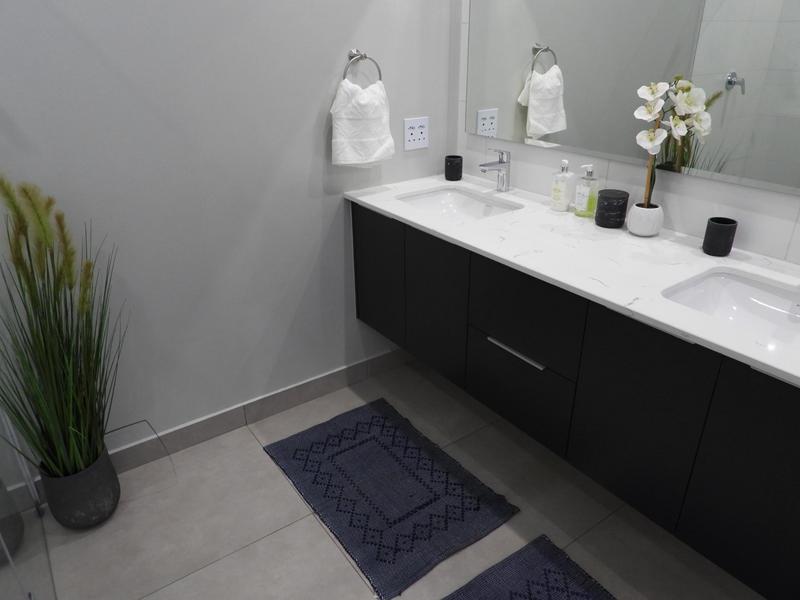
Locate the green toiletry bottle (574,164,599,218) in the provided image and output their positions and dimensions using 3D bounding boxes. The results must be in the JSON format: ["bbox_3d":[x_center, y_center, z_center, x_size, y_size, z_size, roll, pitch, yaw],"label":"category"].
[{"bbox_3d":[0.648,-0.377,1.927,0.049,0.166,0.063,-13,28,-25],"label":"green toiletry bottle"}]

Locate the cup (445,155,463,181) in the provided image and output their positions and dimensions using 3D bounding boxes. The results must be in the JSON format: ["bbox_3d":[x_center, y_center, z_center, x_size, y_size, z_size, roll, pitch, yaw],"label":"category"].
[{"bbox_3d":[0.238,-0.575,2.435,0.077,0.098,0.077,0,25,0],"label":"cup"}]

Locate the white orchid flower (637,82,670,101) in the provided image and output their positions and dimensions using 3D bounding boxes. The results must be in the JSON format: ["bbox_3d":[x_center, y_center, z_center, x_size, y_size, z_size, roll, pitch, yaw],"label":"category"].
[{"bbox_3d":[0.719,-0.591,1.573,0.040,0.055,0.085,-20,32,-36],"label":"white orchid flower"}]

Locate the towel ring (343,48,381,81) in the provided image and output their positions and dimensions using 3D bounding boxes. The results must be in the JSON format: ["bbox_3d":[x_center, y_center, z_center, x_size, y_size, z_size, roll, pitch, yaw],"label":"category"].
[{"bbox_3d":[-0.145,-0.835,2.069,0.168,0.185,0.066,-17,30,-32],"label":"towel ring"}]

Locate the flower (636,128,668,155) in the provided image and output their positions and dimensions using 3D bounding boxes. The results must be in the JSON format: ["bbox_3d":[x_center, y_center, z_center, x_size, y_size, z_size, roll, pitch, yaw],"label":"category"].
[{"bbox_3d":[0.727,-0.456,1.596,0.036,0.072,0.083,-20,32,-36],"label":"flower"}]

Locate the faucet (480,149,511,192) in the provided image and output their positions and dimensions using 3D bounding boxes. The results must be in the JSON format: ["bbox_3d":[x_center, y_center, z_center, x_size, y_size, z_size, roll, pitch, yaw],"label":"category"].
[{"bbox_3d":[0.378,-0.515,2.210,0.170,0.178,0.050,-17,30,-32],"label":"faucet"}]

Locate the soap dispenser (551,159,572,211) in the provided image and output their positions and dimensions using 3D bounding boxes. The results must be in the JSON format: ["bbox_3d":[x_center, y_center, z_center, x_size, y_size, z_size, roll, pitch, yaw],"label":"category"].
[{"bbox_3d":[0.596,-0.410,1.993,0.049,0.170,0.066,-17,30,-32],"label":"soap dispenser"}]

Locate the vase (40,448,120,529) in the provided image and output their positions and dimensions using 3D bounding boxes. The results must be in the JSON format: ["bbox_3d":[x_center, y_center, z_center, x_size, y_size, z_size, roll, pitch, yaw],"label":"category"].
[{"bbox_3d":[-1.069,0.621,1.866,0.202,0.236,0.202,-17,30,-32],"label":"vase"}]

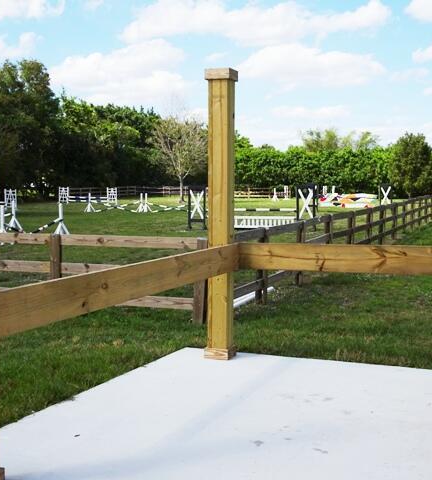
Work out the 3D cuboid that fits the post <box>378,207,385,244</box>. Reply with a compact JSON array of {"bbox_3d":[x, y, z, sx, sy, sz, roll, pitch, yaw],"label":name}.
[{"bbox_3d":[4.518,-0.383,20.193,0.140,1.090,0.140,2,5,22],"label":"post"}]

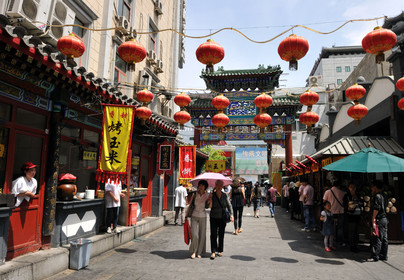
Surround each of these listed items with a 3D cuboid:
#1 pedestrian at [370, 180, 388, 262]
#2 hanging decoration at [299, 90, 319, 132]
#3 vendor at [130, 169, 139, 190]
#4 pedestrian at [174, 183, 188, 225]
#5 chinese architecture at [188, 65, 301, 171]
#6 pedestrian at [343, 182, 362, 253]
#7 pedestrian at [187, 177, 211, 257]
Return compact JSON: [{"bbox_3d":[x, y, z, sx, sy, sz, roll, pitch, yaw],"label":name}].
[{"bbox_3d":[3.859,1.764,6.180,0.400,1.700,0.480,-2,-9,17],"label":"pedestrian"},{"bbox_3d":[2.171,-0.571,5.670,0.360,0.850,0.360,0,-8,12],"label":"hanging decoration"},{"bbox_3d":[-2.146,1.653,8.900,0.360,1.600,0.460,-3,-9,26],"label":"vendor"},{"bbox_3d":[-0.805,2.506,11.020,0.520,1.570,0.360,0,-9,6],"label":"pedestrian"},{"bbox_3d":[2.858,-0.438,19.840,8.100,10.425,2.200,-2,-10,10],"label":"chinese architecture"},{"bbox_3d":[3.731,1.910,6.975,0.480,1.630,0.360,-1,-9,14],"label":"pedestrian"},{"bbox_3d":[-0.056,1.665,5.986,0.500,1.600,0.360,1,-8,5],"label":"pedestrian"}]

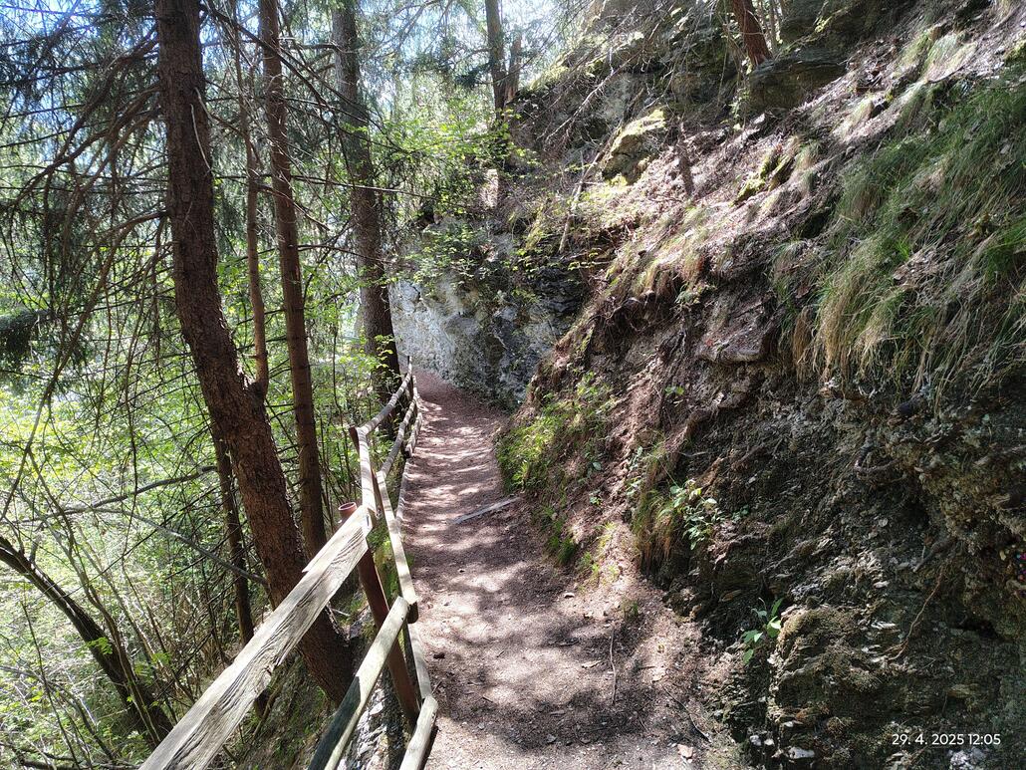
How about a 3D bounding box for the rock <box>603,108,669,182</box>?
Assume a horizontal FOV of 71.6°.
[{"bbox_3d":[1.940,-3.780,11.200,0.950,0.900,0.850,-1,3,14],"label":"rock"}]

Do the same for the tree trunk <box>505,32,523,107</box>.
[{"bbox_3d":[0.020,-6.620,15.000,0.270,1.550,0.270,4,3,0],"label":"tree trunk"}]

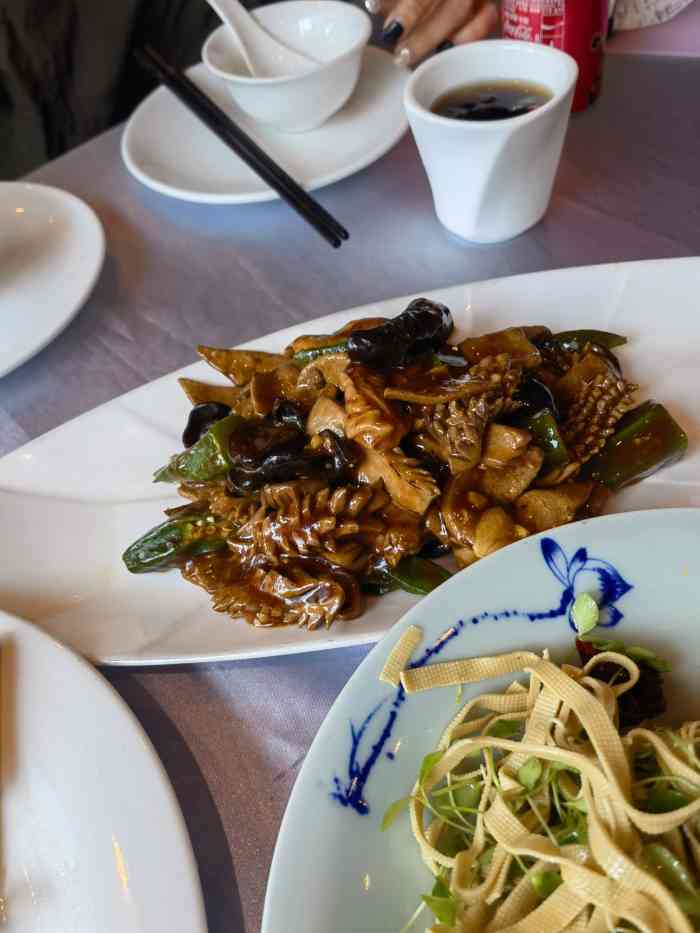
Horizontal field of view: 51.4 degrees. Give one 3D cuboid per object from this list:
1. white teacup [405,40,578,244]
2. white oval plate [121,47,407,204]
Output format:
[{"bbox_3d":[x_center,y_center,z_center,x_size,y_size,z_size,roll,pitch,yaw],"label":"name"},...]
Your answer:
[{"bbox_3d":[0.068,-0.155,0.356,0.076,0.068,0.076,-5,55,6],"label":"white teacup"},{"bbox_3d":[-0.046,-0.203,0.438,0.177,0.022,0.177,-14,54,0],"label":"white oval plate"}]

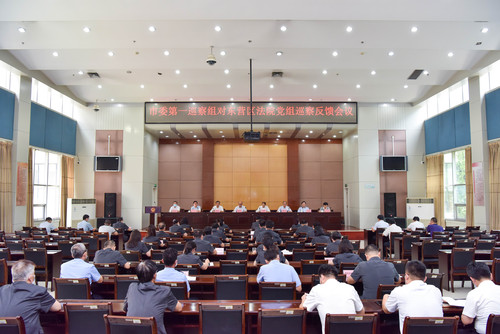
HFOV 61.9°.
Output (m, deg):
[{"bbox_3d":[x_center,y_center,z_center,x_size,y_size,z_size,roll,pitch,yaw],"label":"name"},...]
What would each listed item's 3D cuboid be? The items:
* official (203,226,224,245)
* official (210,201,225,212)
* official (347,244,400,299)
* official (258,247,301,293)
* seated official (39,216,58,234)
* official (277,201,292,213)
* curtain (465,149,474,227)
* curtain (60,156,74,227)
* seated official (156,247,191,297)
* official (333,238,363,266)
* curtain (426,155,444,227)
[{"bbox_3d":[-0.827,2.017,9.681,0.550,1.261,0.780,-1,-4,8],"label":"official"},{"bbox_3d":[-1.575,2.316,20.086,0.600,1.281,0.750,0,-4,0],"label":"official"},{"bbox_3d":[1.598,1.668,5.344,0.650,1.337,0.800,0,-4,0],"label":"official"},{"bbox_3d":[0.410,1.770,5.619,0.600,1.330,0.750,0,-4,0],"label":"official"},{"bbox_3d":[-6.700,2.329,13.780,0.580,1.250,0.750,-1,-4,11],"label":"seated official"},{"bbox_3d":[1.692,2.316,20.086,0.620,1.281,0.750,0,-4,0],"label":"official"},{"bbox_3d":[8.080,1.107,15.361,0.200,3.650,0.750,0,-4,0],"label":"curtain"},{"bbox_3d":[-8.100,1.336,18.653,0.200,3.600,1.300,0,-4,0],"label":"curtain"},{"bbox_3d":[-0.956,1.691,5.363,0.560,1.294,0.780,0,-4,6],"label":"seated official"},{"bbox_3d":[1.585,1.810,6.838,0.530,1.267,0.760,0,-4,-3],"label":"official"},{"bbox_3d":[8.100,1.314,18.304,0.200,3.600,1.700,0,-4,0],"label":"curtain"}]

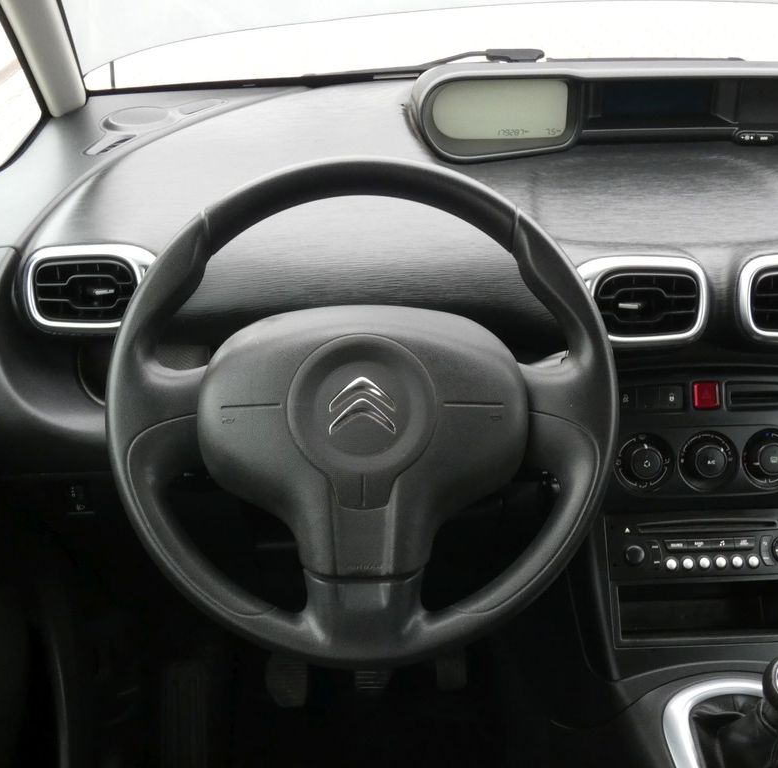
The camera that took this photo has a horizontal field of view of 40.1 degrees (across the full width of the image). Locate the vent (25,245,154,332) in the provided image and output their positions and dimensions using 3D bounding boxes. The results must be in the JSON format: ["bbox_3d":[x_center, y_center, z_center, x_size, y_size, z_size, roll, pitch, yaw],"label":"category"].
[{"bbox_3d":[-0.278,-0.092,1.015,0.126,0.082,0.045,-2,8,-5],"label":"vent"}]

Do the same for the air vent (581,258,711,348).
[{"bbox_3d":[0.234,-0.079,1.010,0.126,0.082,0.045,1,8,1],"label":"air vent"}]

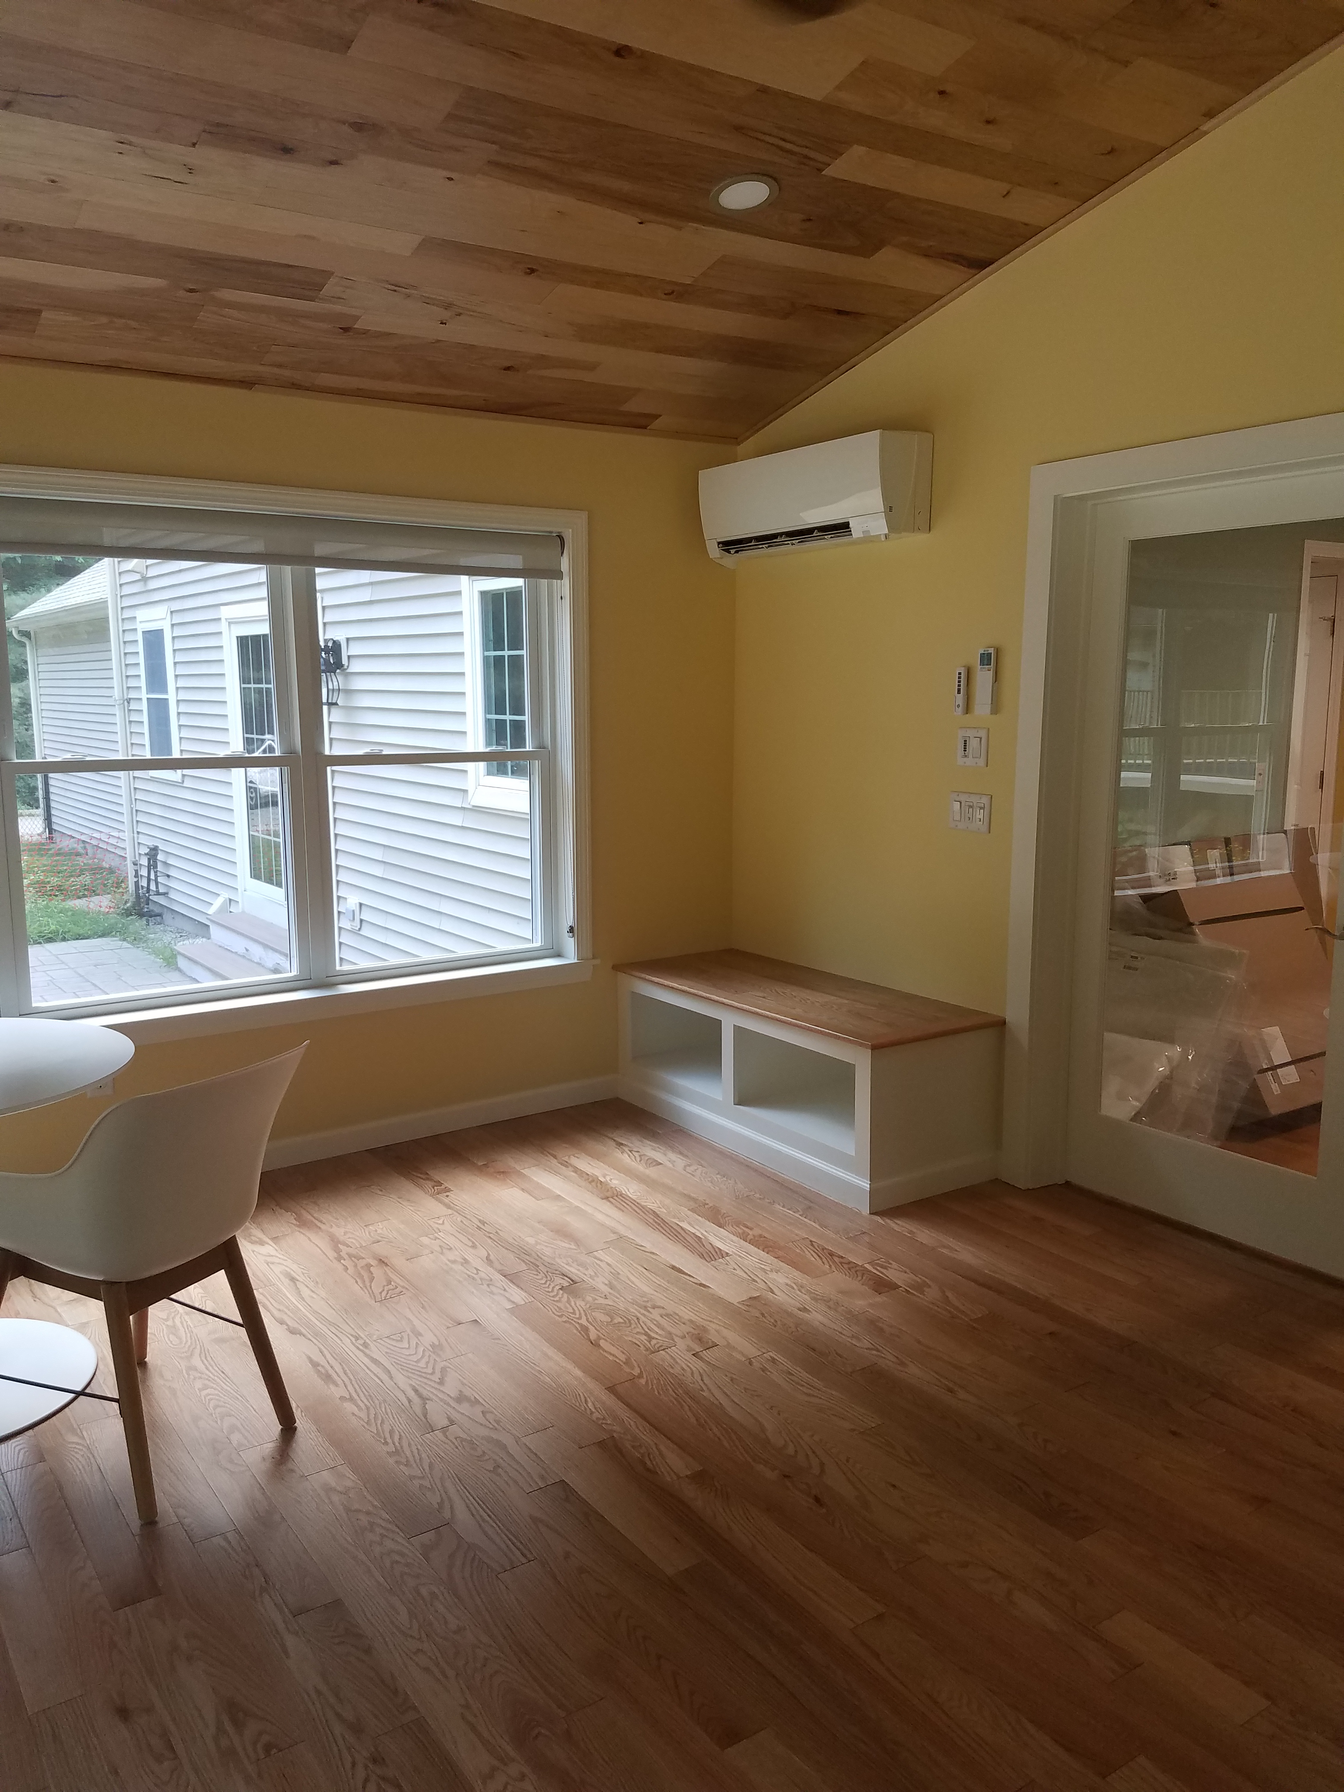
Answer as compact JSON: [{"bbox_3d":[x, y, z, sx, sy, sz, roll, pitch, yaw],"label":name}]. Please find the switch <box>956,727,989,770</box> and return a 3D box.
[{"bbox_3d":[0.906,-0.445,4.064,0.012,0.114,0.117,-6,11,-34],"label":"switch"}]

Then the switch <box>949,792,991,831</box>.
[{"bbox_3d":[0.907,-0.252,4.094,0.012,0.114,0.162,-6,11,-34],"label":"switch"}]

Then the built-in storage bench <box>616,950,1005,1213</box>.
[{"bbox_3d":[0.400,0.559,4.505,0.536,0.504,1.358,-6,11,-34],"label":"built-in storage bench"}]

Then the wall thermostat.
[{"bbox_3d":[0.931,-0.634,3.984,0.025,0.191,0.058,-6,11,-34],"label":"wall thermostat"}]

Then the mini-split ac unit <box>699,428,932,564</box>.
[{"bbox_3d":[0.440,-1.286,4.428,0.225,0.321,0.922,-6,11,-34],"label":"mini-split ac unit"}]

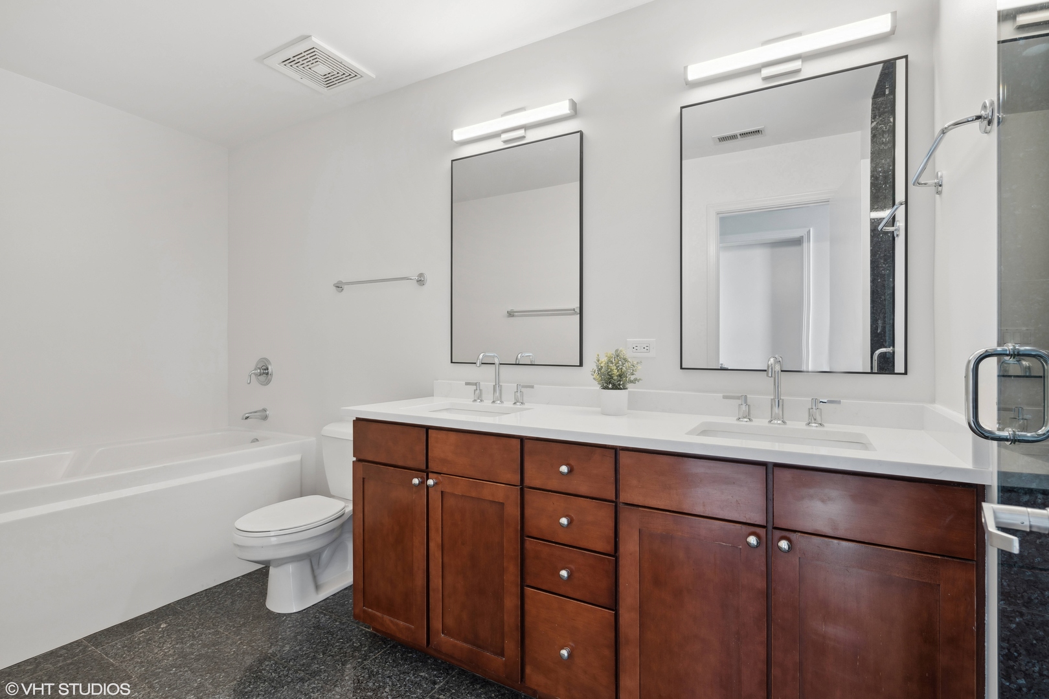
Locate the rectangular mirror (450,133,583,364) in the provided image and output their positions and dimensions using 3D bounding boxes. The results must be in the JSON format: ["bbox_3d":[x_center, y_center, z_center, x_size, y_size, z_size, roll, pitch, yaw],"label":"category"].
[{"bbox_3d":[-0.053,-0.412,2.062,0.665,0.961,0.025,0,0,29],"label":"rectangular mirror"}]

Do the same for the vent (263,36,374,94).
[{"bbox_3d":[-0.976,-1.341,2.239,0.343,0.019,0.352,0,0,29],"label":"vent"}]

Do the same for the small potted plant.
[{"bbox_3d":[0.335,0.110,1.706,0.182,0.249,0.175,0,0,29],"label":"small potted plant"}]

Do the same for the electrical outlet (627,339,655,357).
[{"bbox_3d":[0.448,-0.005,1.791,0.111,0.070,0.009,0,0,29],"label":"electrical outlet"}]

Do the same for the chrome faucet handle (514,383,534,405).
[{"bbox_3d":[-0.001,0.193,1.982,0.097,0.086,0.050,0,1,29],"label":"chrome faucet handle"}]

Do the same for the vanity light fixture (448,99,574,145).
[{"bbox_3d":[-0.059,-0.984,2.040,0.607,0.115,0.065,0,0,29],"label":"vanity light fixture"}]

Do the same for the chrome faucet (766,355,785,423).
[{"bbox_3d":[0.772,0.129,1.436,0.056,0.217,0.179,0,0,34],"label":"chrome faucet"}]

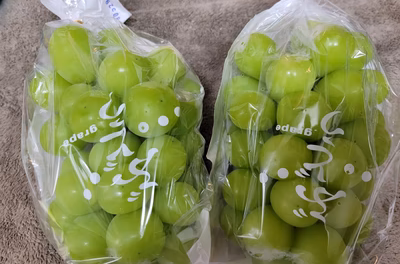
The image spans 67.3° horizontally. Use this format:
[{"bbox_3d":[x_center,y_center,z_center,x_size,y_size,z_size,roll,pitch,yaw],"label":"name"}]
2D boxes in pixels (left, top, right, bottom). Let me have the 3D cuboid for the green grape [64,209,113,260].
[{"bbox_3d":[-0.063,0.059,0.172,0.029,0.029,0.029,0,67,0],"label":"green grape"}]

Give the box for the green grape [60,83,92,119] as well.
[{"bbox_3d":[-0.077,-0.017,0.195,0.029,0.029,0.029,0,67,0],"label":"green grape"}]

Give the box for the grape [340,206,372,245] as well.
[{"bbox_3d":[0.103,0.062,0.205,0.029,0.029,0.029,0,70,0],"label":"grape"}]

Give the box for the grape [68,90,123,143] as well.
[{"bbox_3d":[-0.061,-0.009,0.175,0.032,0.031,0.030,0,70,0],"label":"grape"}]

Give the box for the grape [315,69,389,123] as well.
[{"bbox_3d":[0.093,-0.022,0.185,0.039,0.031,0.033,0,70,0],"label":"grape"}]

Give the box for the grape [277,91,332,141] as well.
[{"bbox_3d":[0.060,-0.009,0.175,0.030,0.030,0.029,0,67,0],"label":"grape"}]

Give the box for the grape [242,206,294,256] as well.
[{"bbox_3d":[0.040,0.058,0.175,0.030,0.030,0.029,0,70,0],"label":"grape"}]

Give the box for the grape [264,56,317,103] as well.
[{"bbox_3d":[0.055,-0.032,0.183,0.031,0.030,0.030,0,70,0],"label":"grape"}]

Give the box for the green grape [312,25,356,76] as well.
[{"bbox_3d":[0.084,-0.050,0.187,0.027,0.029,0.030,0,67,0],"label":"green grape"}]

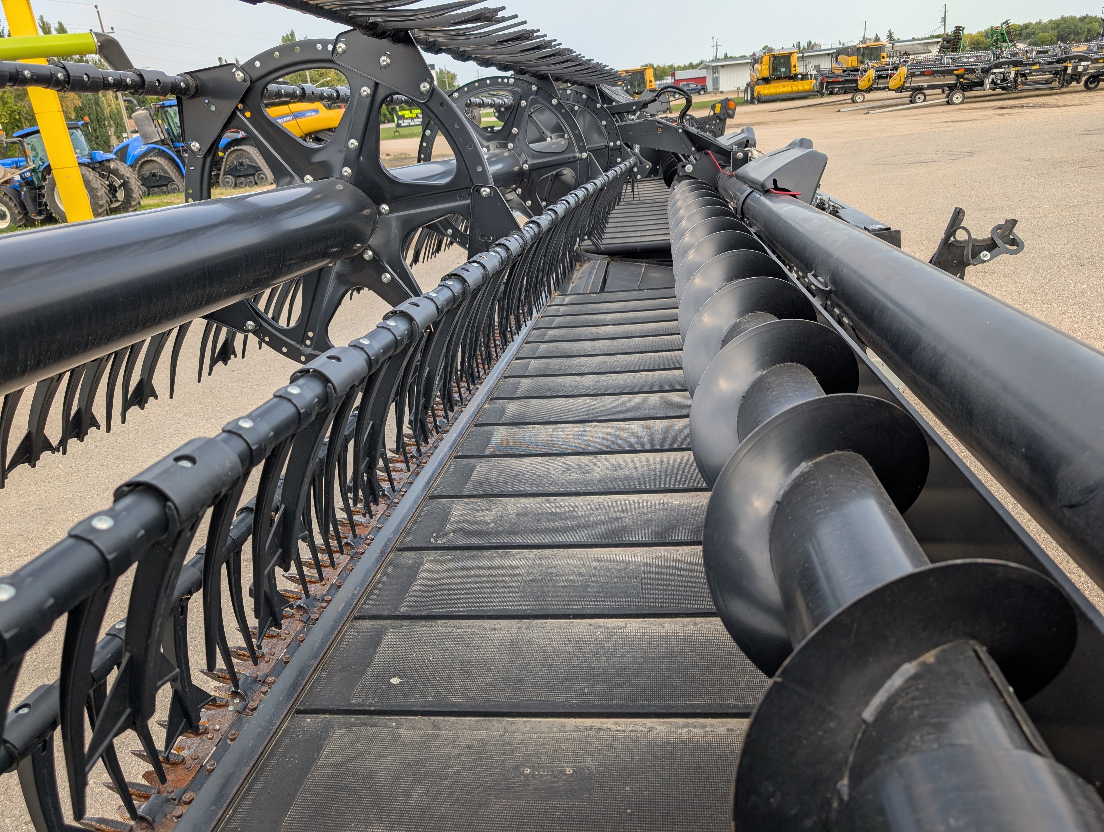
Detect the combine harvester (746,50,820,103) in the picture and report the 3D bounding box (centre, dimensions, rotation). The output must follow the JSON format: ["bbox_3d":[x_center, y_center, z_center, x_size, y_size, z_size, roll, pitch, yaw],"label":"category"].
[{"bbox_3d":[19.110,-28.810,65.430,5.100,3.850,9.800,-4,22,4],"label":"combine harvester"}]

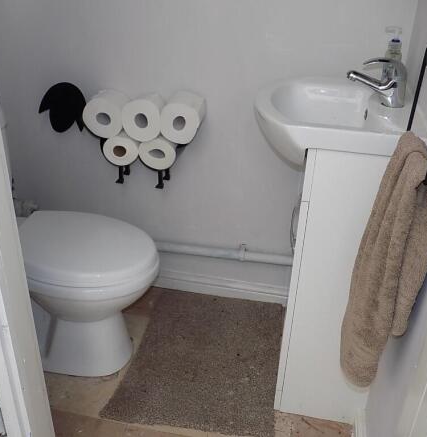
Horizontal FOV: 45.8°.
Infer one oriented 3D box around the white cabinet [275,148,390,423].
[{"bbox_3d":[0.345,0.107,1.415,0.240,0.771,0.449,8,28,10],"label":"white cabinet"}]

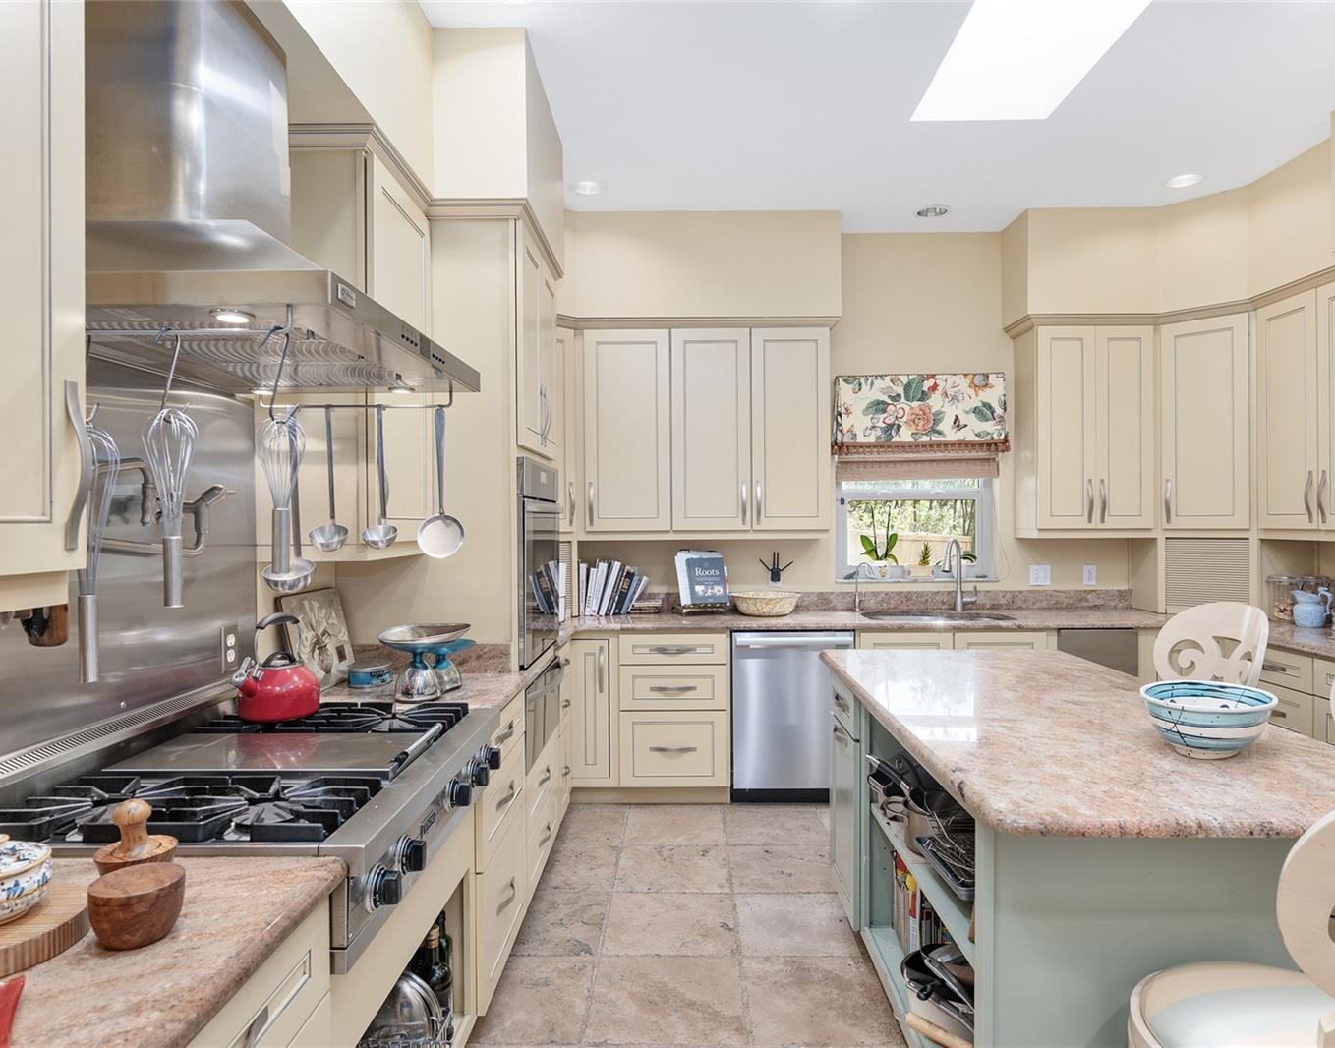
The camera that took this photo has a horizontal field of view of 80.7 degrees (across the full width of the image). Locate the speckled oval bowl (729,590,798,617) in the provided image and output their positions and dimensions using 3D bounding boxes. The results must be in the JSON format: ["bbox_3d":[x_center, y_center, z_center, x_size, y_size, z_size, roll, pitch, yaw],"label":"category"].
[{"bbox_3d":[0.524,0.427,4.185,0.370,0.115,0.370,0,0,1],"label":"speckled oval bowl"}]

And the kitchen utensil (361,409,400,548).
[{"bbox_3d":[-0.760,-0.121,2.082,0.089,0.379,0.095,0,0,-1],"label":"kitchen utensil"}]

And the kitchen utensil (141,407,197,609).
[{"bbox_3d":[-0.812,-0.027,1.285,0.075,0.323,0.075,0,0,1],"label":"kitchen utensil"}]

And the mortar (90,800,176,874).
[{"bbox_3d":[-0.728,0.441,1.078,0.096,0.125,0.096,0,0,1],"label":"mortar"}]

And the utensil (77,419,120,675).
[{"bbox_3d":[-0.943,0.047,1.287,0.080,0.429,0.080,0,0,1],"label":"utensil"}]

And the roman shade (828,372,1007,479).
[{"bbox_3d":[1.412,-0.545,4.397,0.965,0.589,0.110,0,0,1],"label":"roman shade"}]

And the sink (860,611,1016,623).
[{"bbox_3d":[1.386,0.573,4.033,0.780,0.200,0.420,0,0,1],"label":"sink"}]

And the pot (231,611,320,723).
[{"bbox_3d":[-0.988,0.355,1.978,0.187,0.256,0.217,0,0,31],"label":"pot"}]

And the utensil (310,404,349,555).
[{"bbox_3d":[-0.896,-0.119,2.084,0.097,0.384,0.100,0,0,-1],"label":"utensil"}]

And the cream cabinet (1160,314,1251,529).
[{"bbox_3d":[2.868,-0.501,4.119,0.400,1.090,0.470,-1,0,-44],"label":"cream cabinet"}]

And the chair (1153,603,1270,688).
[{"bbox_3d":[1.697,0.835,2.678,0.500,1.125,0.470,0,0,-20],"label":"chair"}]

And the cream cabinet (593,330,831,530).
[{"bbox_3d":[0.208,-0.478,4.290,1.300,1.100,0.330,0,0,1],"label":"cream cabinet"}]

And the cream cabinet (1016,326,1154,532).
[{"bbox_3d":[2.248,-0.490,4.266,0.620,1.100,0.330,0,0,1],"label":"cream cabinet"}]

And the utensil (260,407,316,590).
[{"bbox_3d":[-0.600,-0.037,1.224,0.073,0.268,0.070,0,0,1],"label":"utensil"}]

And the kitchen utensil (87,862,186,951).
[{"bbox_3d":[-0.668,0.484,0.992,0.103,0.073,0.103,0,0,1],"label":"kitchen utensil"}]

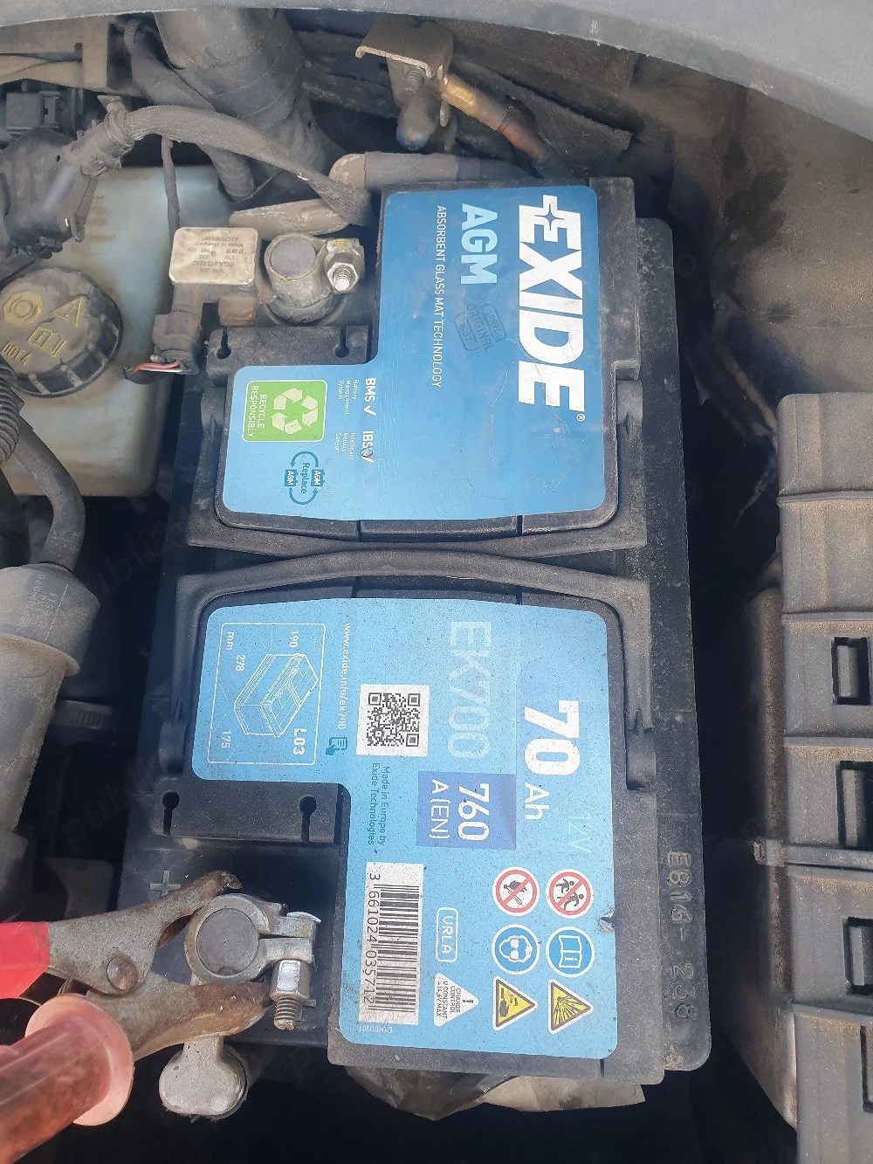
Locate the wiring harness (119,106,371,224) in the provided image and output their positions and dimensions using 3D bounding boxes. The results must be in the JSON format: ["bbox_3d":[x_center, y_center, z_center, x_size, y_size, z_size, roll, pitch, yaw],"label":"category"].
[{"bbox_3d":[-0.077,-0.164,0.336,0.100,0.032,0.022,20,76,11],"label":"wiring harness"}]

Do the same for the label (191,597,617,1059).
[{"bbox_3d":[-0.011,0.064,0.246,0.120,0.004,0.121,0,74,5],"label":"label"}]

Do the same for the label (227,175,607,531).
[{"bbox_3d":[-0.007,-0.077,0.287,0.120,0.004,0.121,0,74,5],"label":"label"}]

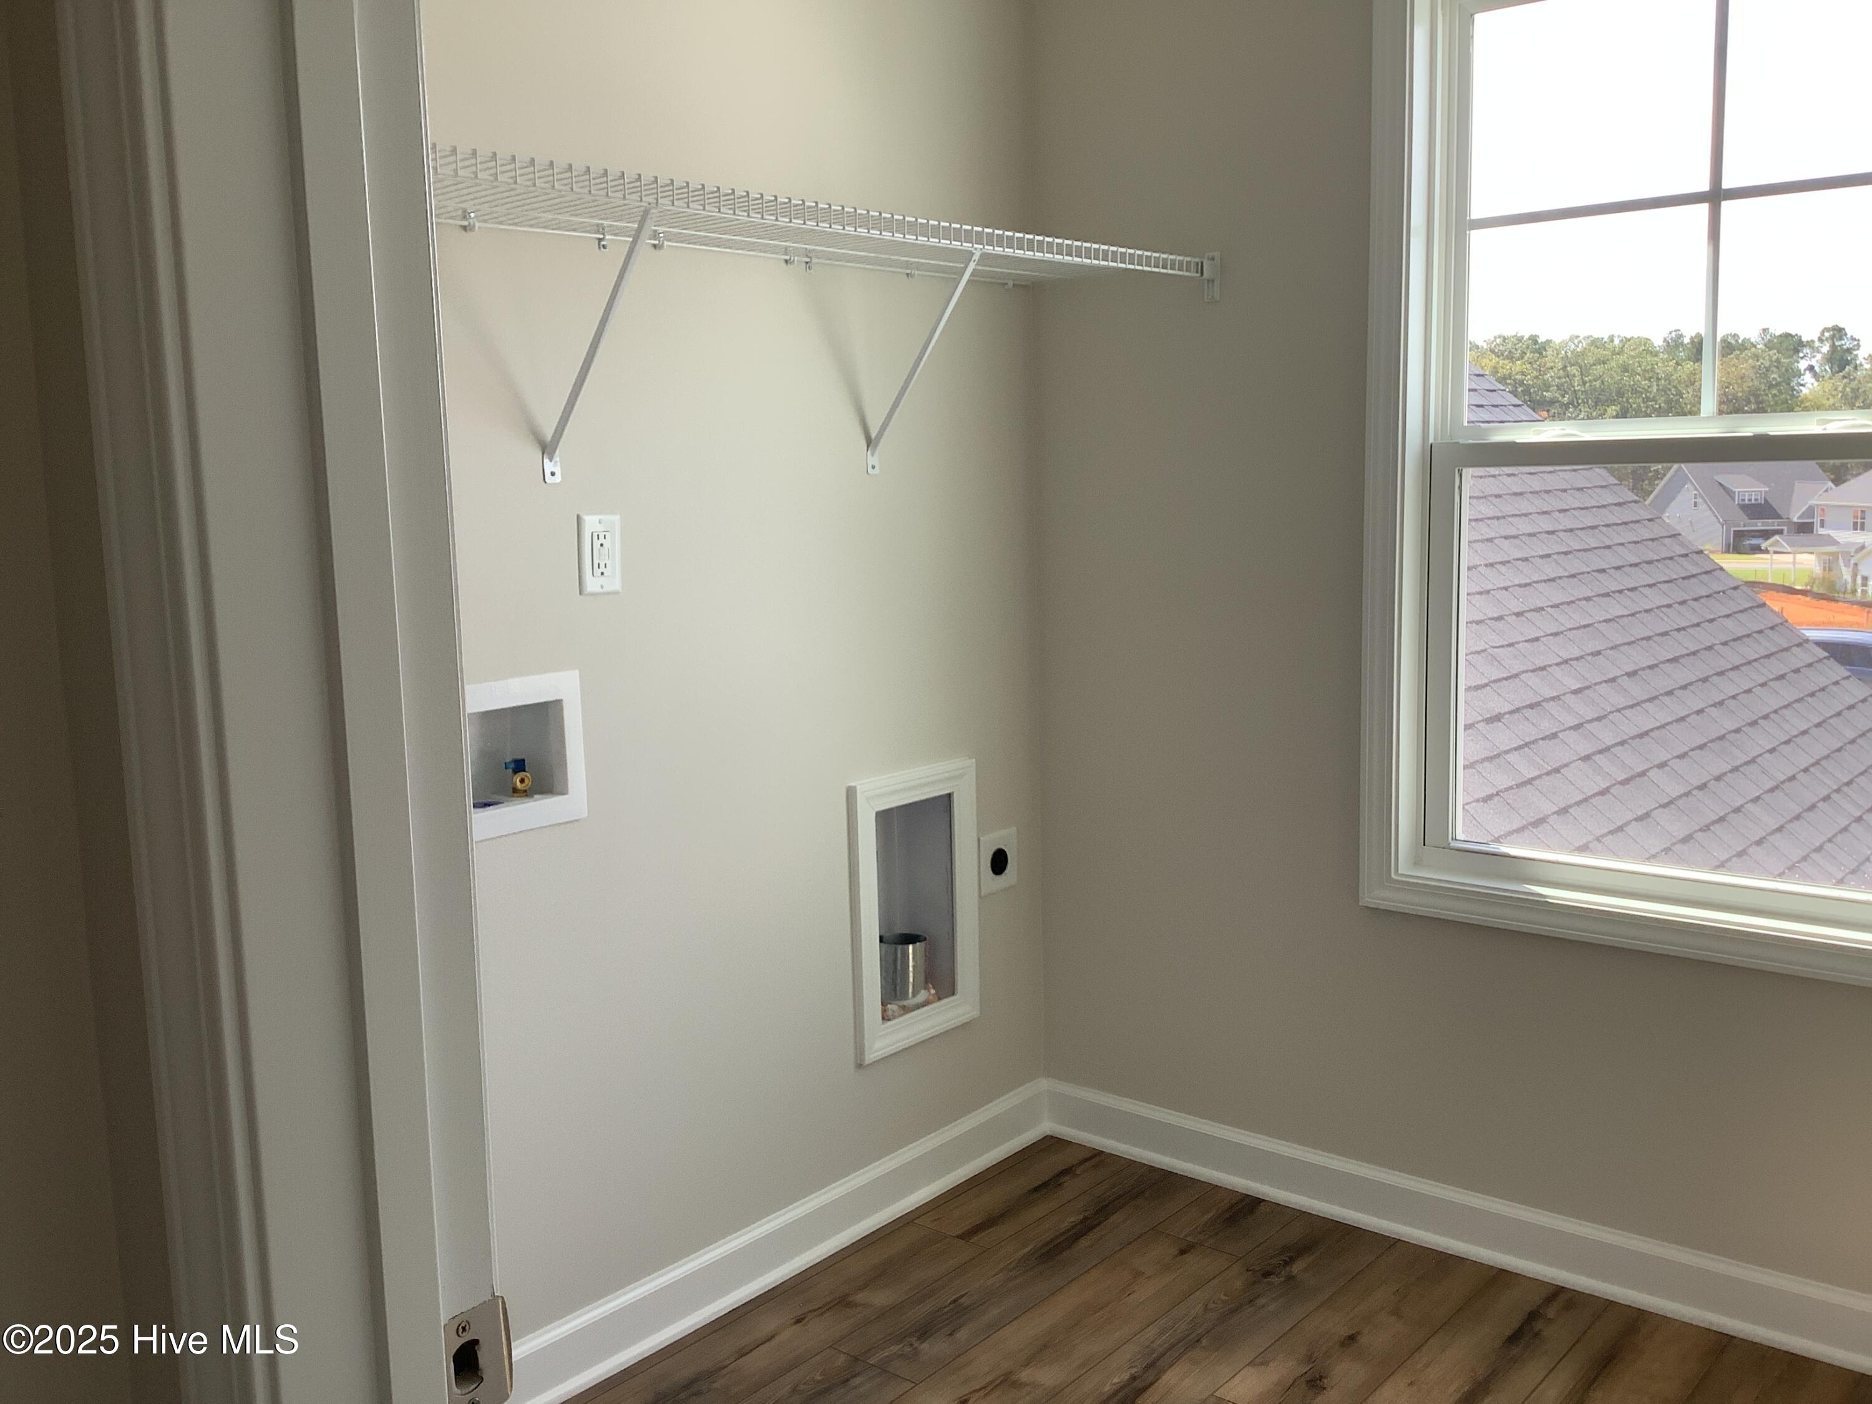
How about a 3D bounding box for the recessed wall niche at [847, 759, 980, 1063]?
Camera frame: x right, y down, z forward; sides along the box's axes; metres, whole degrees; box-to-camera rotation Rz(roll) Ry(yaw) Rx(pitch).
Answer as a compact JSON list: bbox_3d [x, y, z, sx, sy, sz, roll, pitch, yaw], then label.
[{"bbox_3d":[-0.073,0.367,3.073,0.130,0.499,0.332,5,11,39],"label":"recessed wall niche"}]

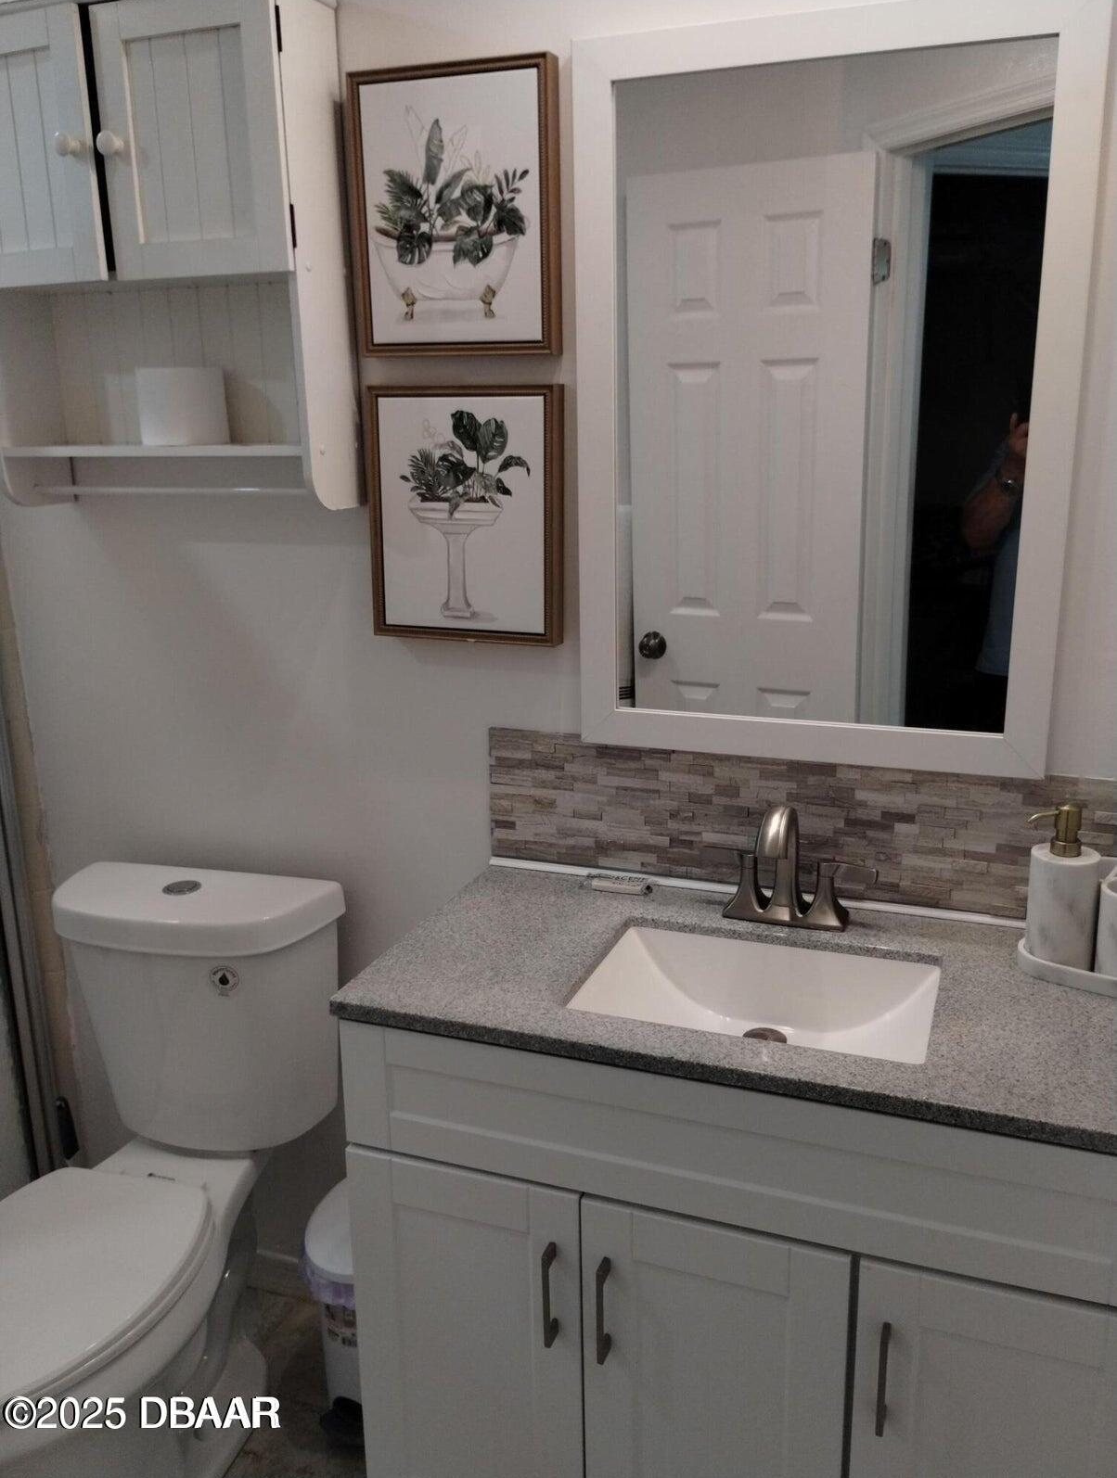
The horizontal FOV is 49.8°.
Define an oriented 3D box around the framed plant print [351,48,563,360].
[{"bbox_3d":[-0.137,-0.701,1.610,0.284,0.358,0.037,4,16,20],"label":"framed plant print"}]

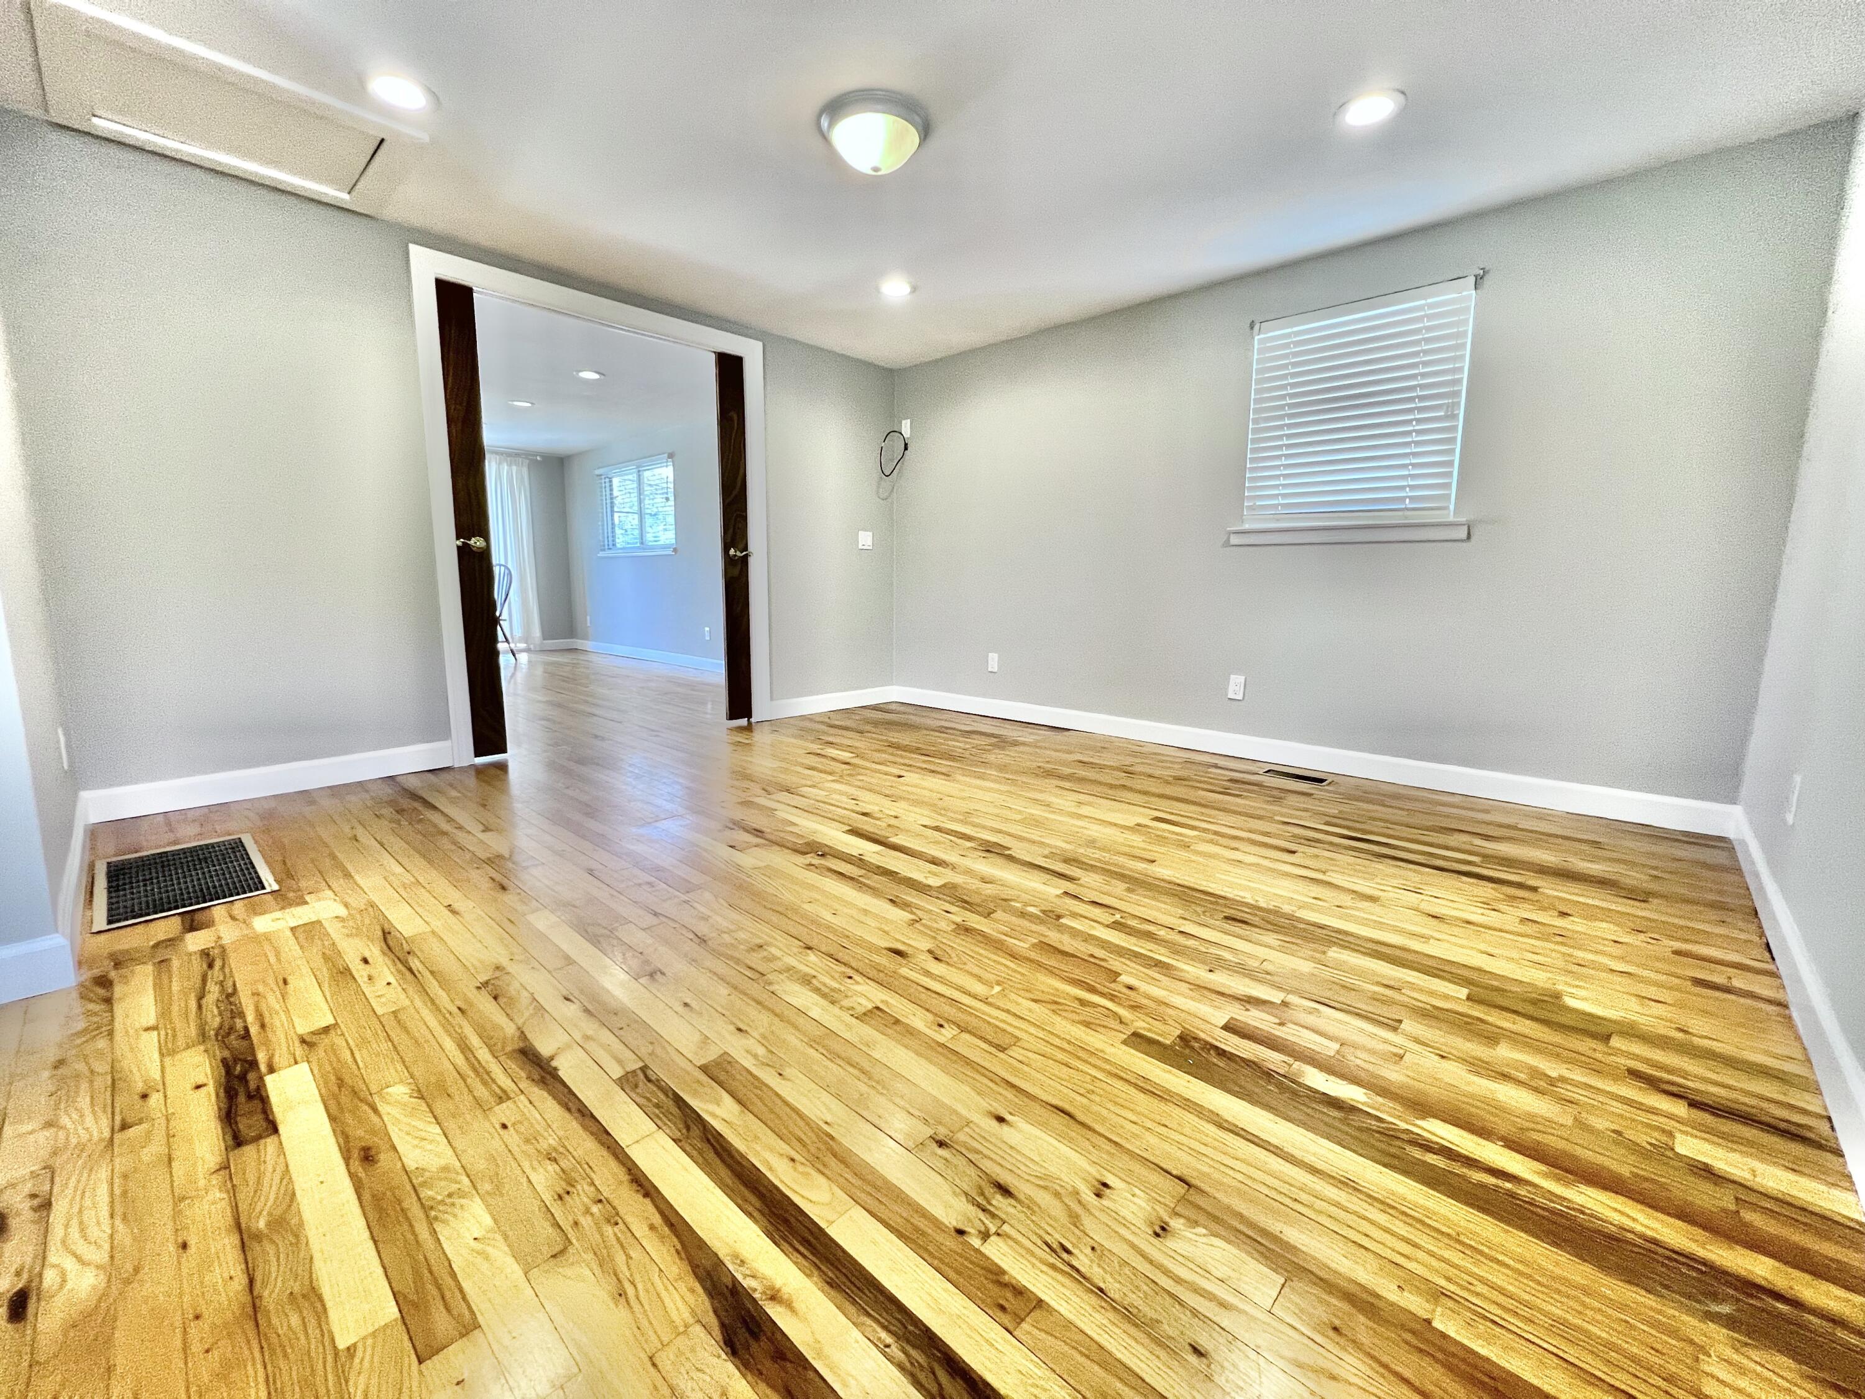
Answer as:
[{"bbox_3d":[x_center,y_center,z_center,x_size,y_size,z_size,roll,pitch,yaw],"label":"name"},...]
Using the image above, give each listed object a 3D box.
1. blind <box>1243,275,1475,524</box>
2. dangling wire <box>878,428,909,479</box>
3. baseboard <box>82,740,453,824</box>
[{"bbox_3d":[1.829,-1.257,3.096,0.823,0.919,0.060,8,12,41],"label":"blind"},{"bbox_3d":[-0.262,-1.668,4.758,0.090,0.315,0.170,8,12,41],"label":"dangling wire"},{"bbox_3d":[-2.592,0.309,2.844,1.084,0.123,0.020,-8,12,-44],"label":"baseboard"}]

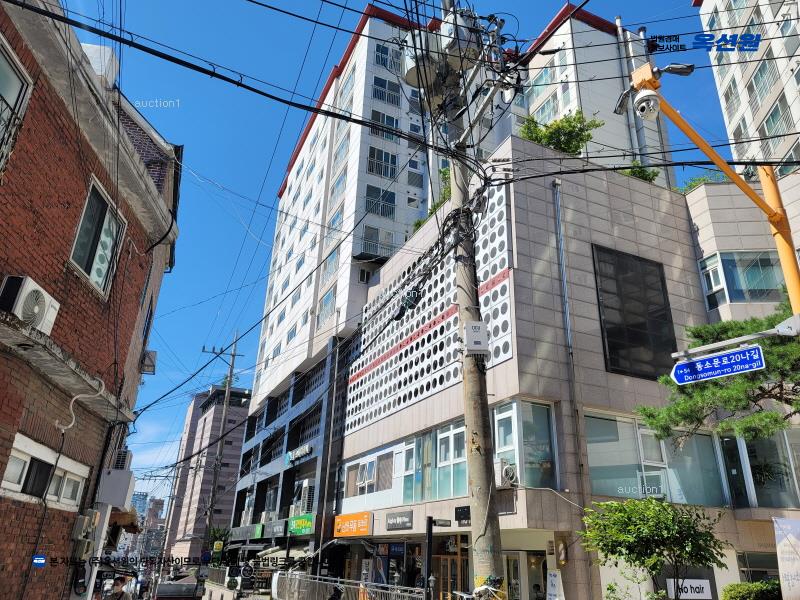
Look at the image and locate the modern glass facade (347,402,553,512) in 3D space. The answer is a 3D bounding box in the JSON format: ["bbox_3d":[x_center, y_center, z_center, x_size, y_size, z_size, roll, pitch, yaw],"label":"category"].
[{"bbox_3d":[0.694,5.986,20.127,0.950,2.150,13.000,13,-26,-22],"label":"modern glass facade"}]

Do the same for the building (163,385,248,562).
[{"bbox_3d":[-26.564,28.029,85.082,12.000,25.000,22.000,14,-27,-24],"label":"building"}]

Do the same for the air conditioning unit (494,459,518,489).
[{"bbox_3d":[2.496,4.426,14.642,0.330,0.660,0.850,13,-26,-22],"label":"air conditioning unit"}]

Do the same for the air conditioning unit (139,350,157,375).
[{"bbox_3d":[-5.757,1.443,13.270,0.300,0.500,0.740,11,-26,-19],"label":"air conditioning unit"}]

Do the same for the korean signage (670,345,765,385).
[{"bbox_3d":[2.656,0.563,4.892,0.030,0.205,0.760,20,-30,-34],"label":"korean signage"}]

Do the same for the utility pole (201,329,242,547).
[{"bbox_3d":[-9.842,7.937,29.754,2.200,13.500,0.450,10,-25,-16],"label":"utility pole"}]

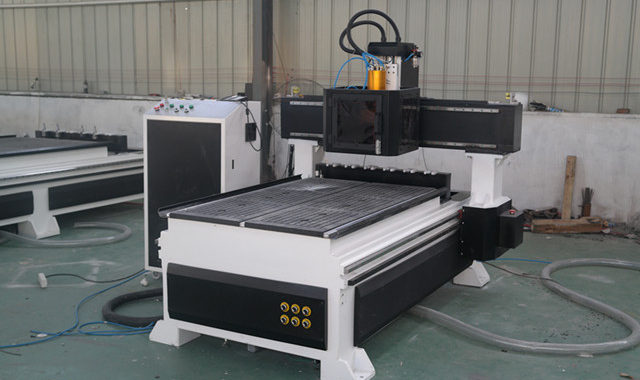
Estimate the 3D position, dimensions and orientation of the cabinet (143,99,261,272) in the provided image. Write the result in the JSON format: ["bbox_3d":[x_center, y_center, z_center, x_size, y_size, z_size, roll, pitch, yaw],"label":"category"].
[{"bbox_3d":[-0.806,0.009,5.269,0.646,1.236,0.447,5,10,25],"label":"cabinet"}]

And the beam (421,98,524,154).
[{"bbox_3d":[0.501,-0.463,5.224,1.703,0.293,0.182,6,11,29],"label":"beam"}]

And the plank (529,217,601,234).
[{"bbox_3d":[2.254,0.329,6.981,0.648,0.090,0.160,0,9,-3],"label":"plank"}]

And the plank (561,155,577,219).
[{"bbox_3d":[2.396,-0.009,7.359,0.087,0.638,0.030,5,4,21],"label":"plank"}]

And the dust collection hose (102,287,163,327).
[{"bbox_3d":[-0.979,0.701,4.687,0.581,0.058,0.745,6,11,29],"label":"dust collection hose"}]

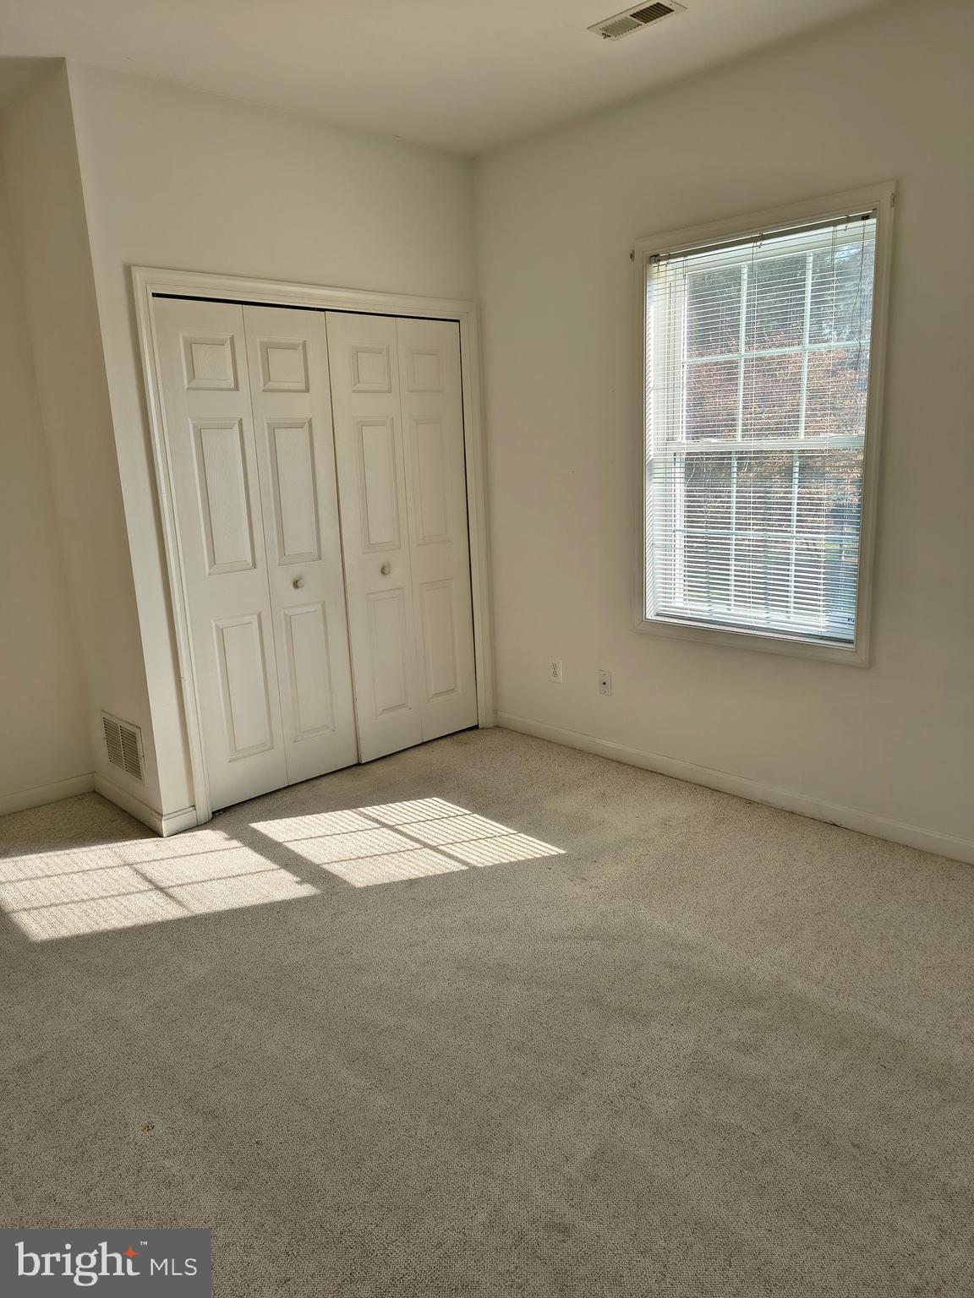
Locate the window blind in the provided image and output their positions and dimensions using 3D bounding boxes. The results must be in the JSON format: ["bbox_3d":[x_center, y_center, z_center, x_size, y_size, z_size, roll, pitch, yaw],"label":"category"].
[{"bbox_3d":[1.010,-0.801,3.474,0.038,1.481,0.936,-14,17,-42],"label":"window blind"}]

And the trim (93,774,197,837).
[{"bbox_3d":[-1.491,0.644,3.893,0.143,0.091,0.731,-14,17,-42],"label":"trim"}]

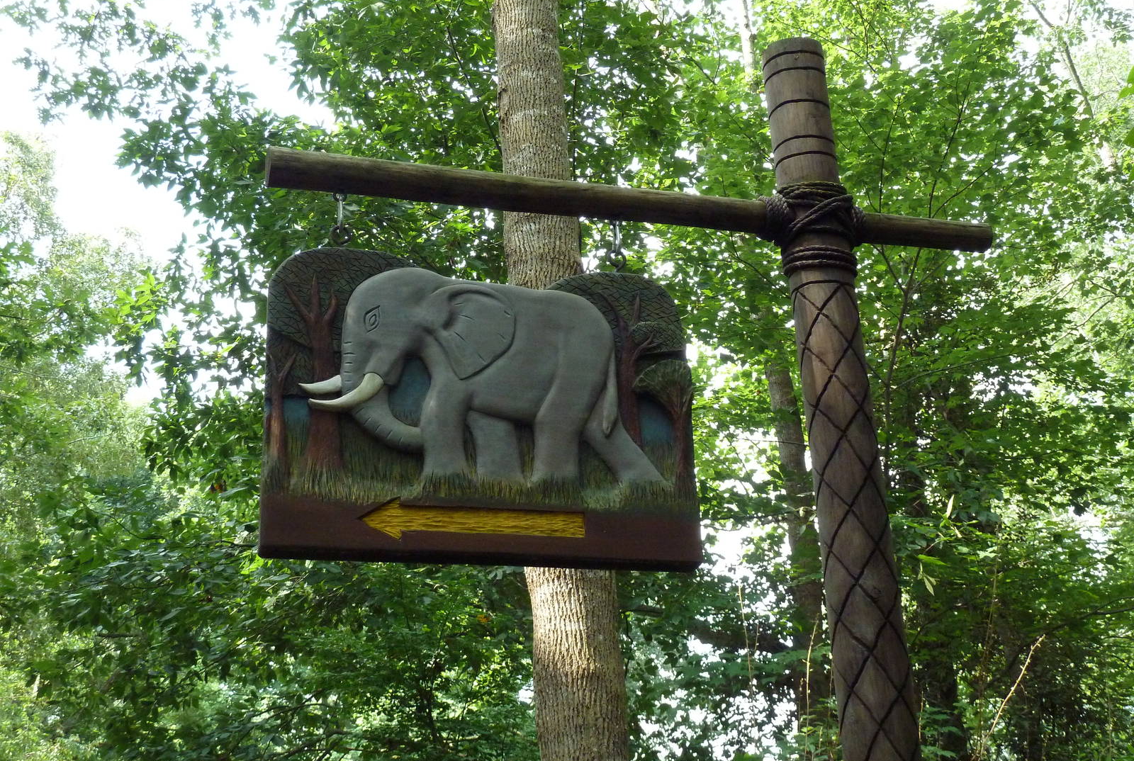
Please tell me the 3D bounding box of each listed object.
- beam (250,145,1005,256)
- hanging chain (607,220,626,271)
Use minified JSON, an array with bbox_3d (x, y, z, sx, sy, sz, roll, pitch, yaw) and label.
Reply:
[{"bbox_3d":[0.232,-0.455,4.106,2.004,0.093,0.093,3,-21,-18],"label":"beam"},{"bbox_3d":[0.133,-0.347,4.049,0.047,0.136,0.038,4,-21,-18],"label":"hanging chain"}]

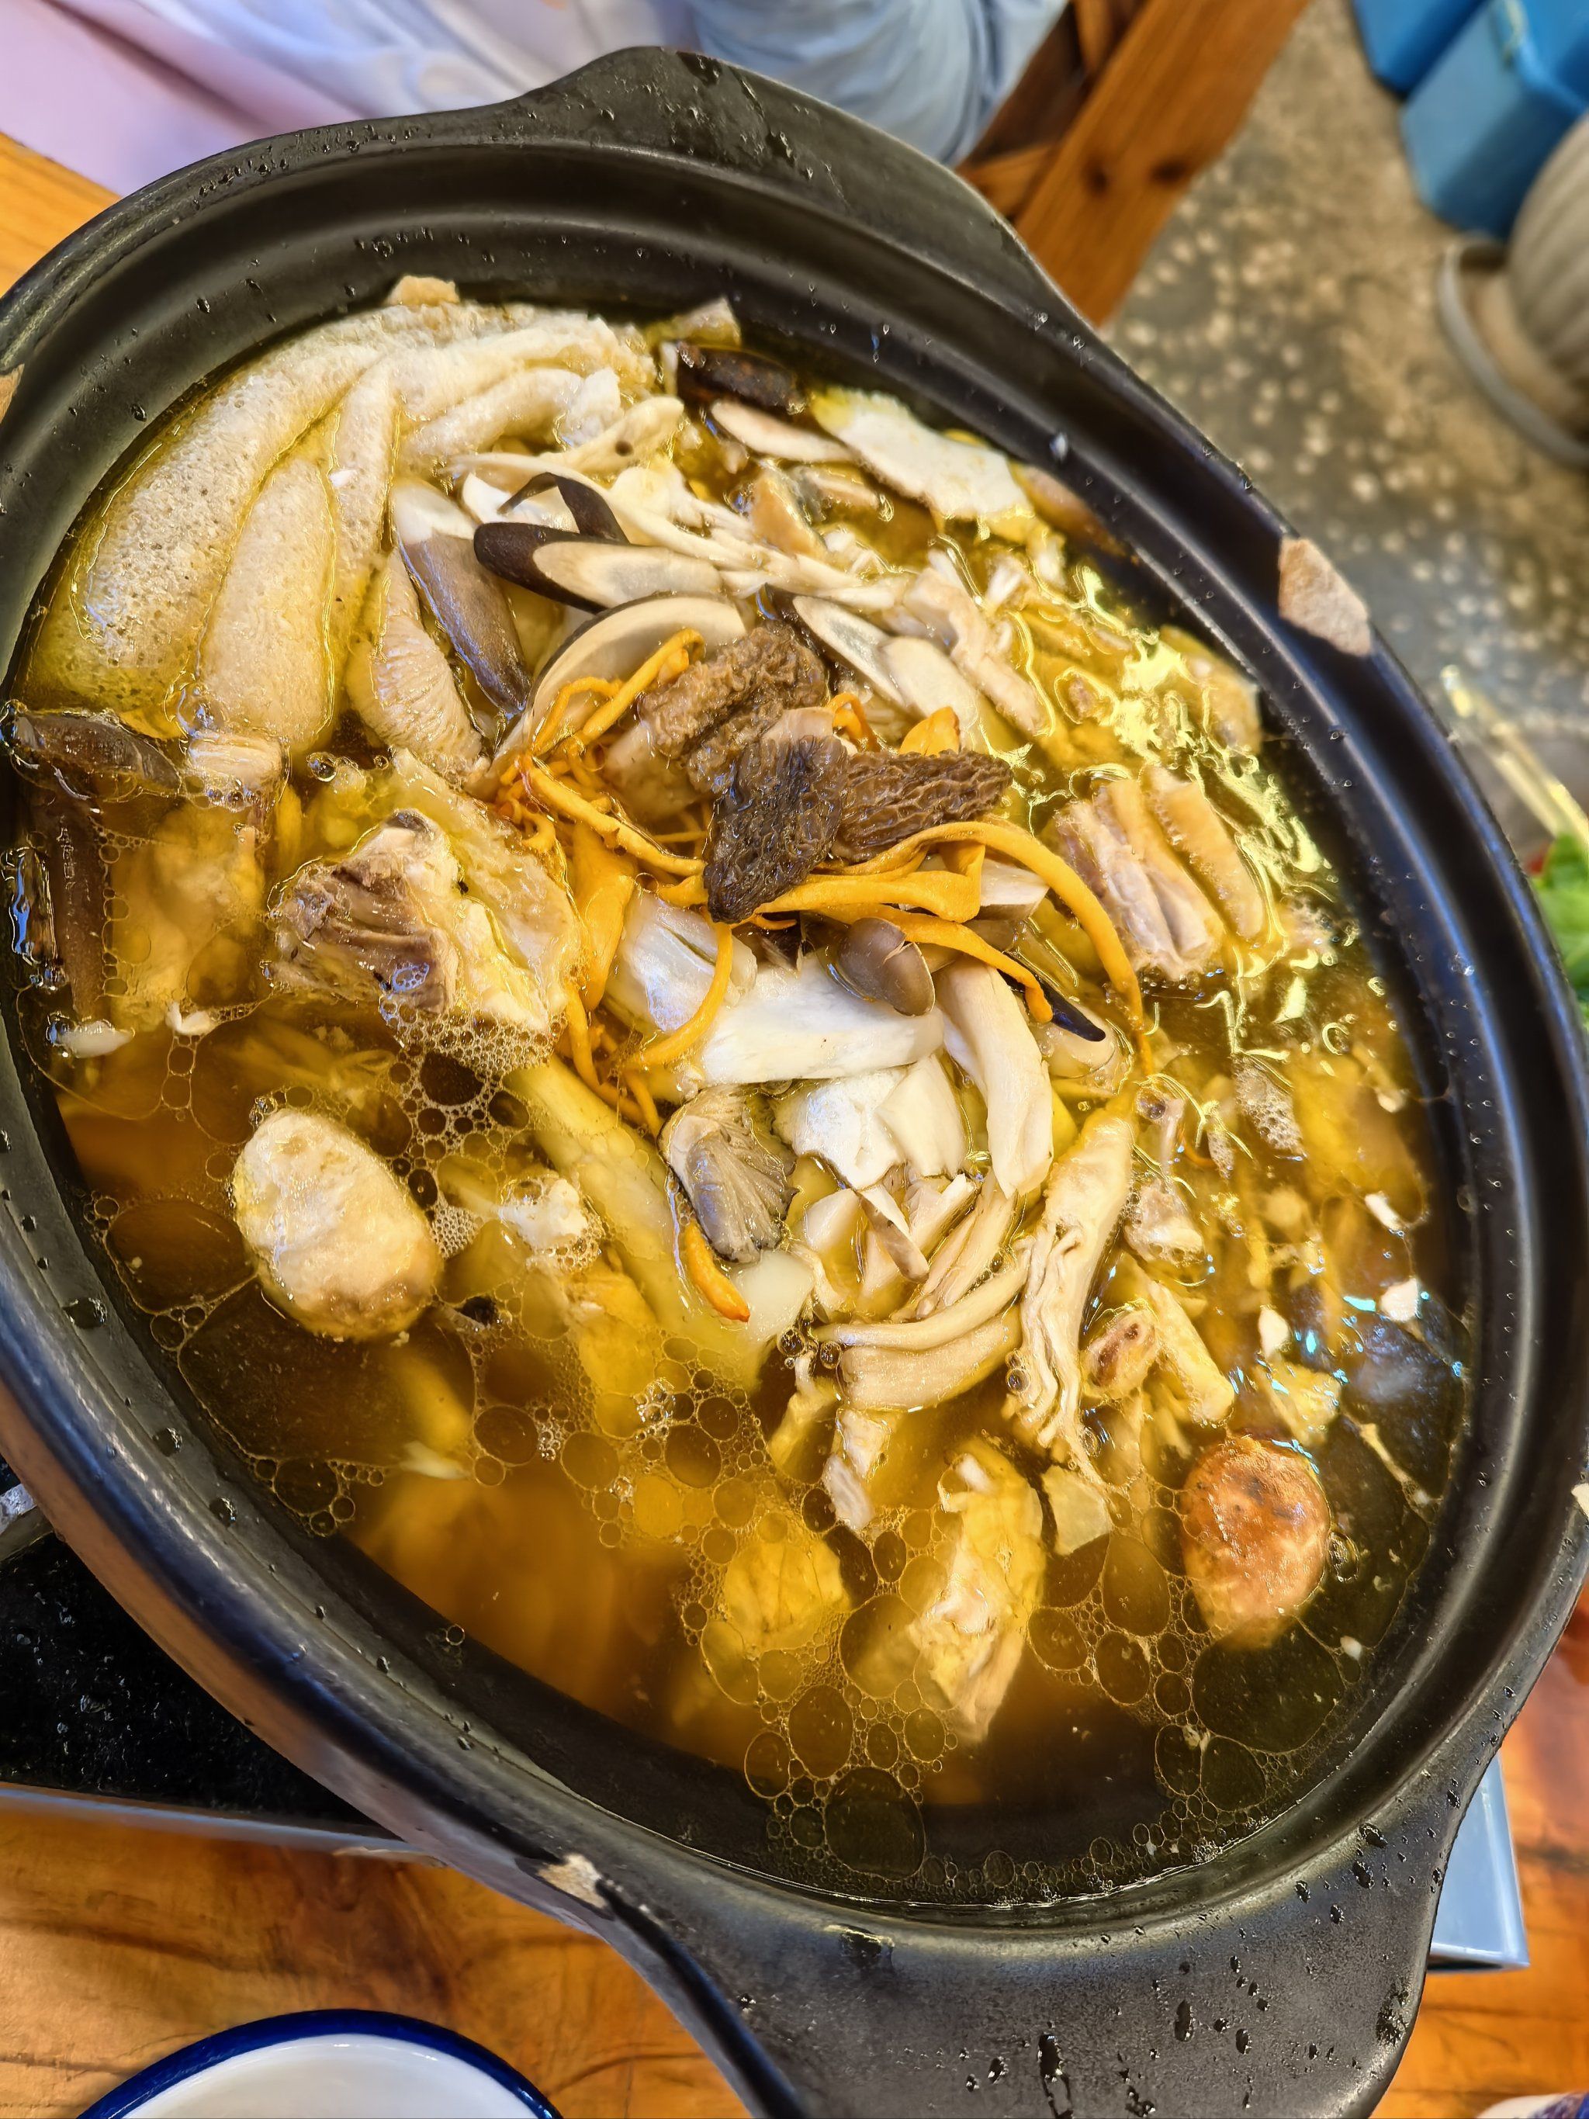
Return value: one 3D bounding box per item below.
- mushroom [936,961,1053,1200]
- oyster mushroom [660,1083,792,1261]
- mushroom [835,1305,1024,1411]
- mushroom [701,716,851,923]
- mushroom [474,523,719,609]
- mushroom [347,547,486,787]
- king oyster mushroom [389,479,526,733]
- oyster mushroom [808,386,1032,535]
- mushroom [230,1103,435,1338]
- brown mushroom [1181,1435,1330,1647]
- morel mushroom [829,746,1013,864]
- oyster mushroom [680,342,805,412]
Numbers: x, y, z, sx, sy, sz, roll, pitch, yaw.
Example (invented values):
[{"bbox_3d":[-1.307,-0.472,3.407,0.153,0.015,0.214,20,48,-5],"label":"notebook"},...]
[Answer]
[{"bbox_3d":[0.035,0.003,0.286,0.018,0.013,0.045,8,61,-34],"label":"mushroom"},{"bbox_3d":[-0.010,0.017,0.237,0.021,0.012,0.025,-11,78,-38],"label":"oyster mushroom"},{"bbox_3d":[0.021,0.045,0.246,0.032,0.011,0.015,-4,69,-36],"label":"mushroom"},{"bbox_3d":[-0.004,-0.038,0.262,0.021,0.017,0.034,28,65,-21],"label":"mushroom"},{"bbox_3d":[-0.032,-0.083,0.278,0.047,0.010,0.015,-4,69,-39],"label":"mushroom"},{"bbox_3d":[-0.056,-0.059,0.248,0.019,0.013,0.036,-8,72,-37],"label":"mushroom"},{"bbox_3d":[-0.051,-0.069,0.254,0.014,0.010,0.041,-21,84,-40],"label":"king oyster mushroom"},{"bbox_3d":[0.029,-0.132,0.365,0.056,0.010,0.028,17,57,-29],"label":"oyster mushroom"},{"bbox_3d":[-0.059,0.021,0.215,0.025,0.019,0.031,-23,81,-43],"label":"mushroom"},{"bbox_3d":[0.081,0.084,0.290,0.034,0.019,0.036,28,52,-22],"label":"brown mushroom"},{"bbox_3d":[0.021,-0.044,0.283,0.041,0.017,0.018,-20,79,-38],"label":"morel mushroom"},{"bbox_3d":[-0.010,-0.132,0.321,0.026,0.010,0.013,6,64,-32],"label":"oyster mushroom"}]

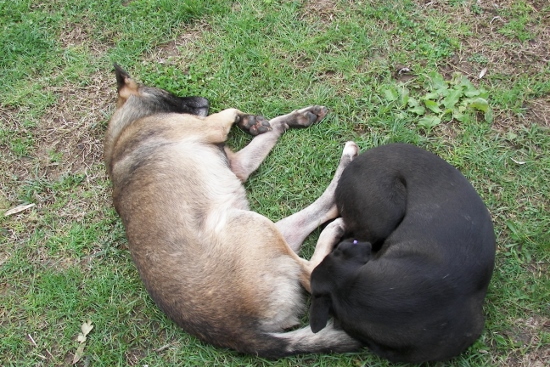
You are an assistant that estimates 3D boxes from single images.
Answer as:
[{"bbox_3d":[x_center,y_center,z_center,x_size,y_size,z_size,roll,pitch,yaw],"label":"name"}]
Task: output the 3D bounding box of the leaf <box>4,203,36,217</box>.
[{"bbox_3d":[-0.616,0.064,1.881,0.073,0.012,0.014,-18,57,-12],"label":"leaf"}]

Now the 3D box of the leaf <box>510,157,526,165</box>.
[{"bbox_3d":[0.611,-0.055,1.964,0.038,0.008,0.014,20,57,14],"label":"leaf"}]

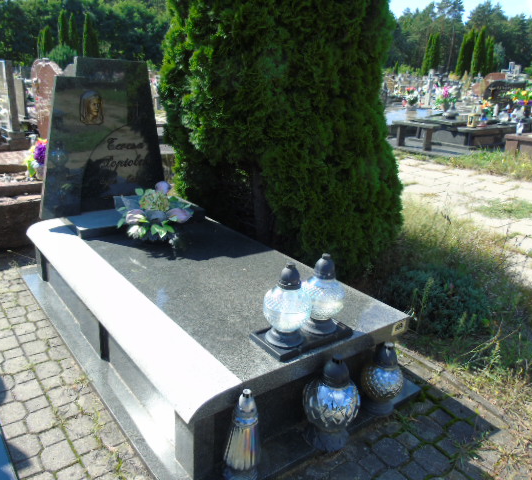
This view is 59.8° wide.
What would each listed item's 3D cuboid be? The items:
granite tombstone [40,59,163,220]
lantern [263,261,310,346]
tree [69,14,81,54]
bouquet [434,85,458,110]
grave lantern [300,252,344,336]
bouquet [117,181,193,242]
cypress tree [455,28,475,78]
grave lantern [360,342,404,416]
[{"bbox_3d":[-1.084,-0.687,3.115,0.886,0.995,0.090,-10,23,-36],"label":"granite tombstone"},{"bbox_3d":[0.078,0.226,1.665,0.173,0.301,0.173,3,18,-1],"label":"lantern"},{"bbox_3d":[-12.430,-13.274,30.000,0.800,3.300,0.800,-10,23,-36],"label":"tree"},{"bbox_3d":[3.671,-2.898,9.400,0.460,0.520,0.440,-10,23,-36],"label":"bouquet"},{"bbox_3d":[0.219,0.199,1.759,0.170,0.310,0.170,3,18,-1],"label":"grave lantern"},{"bbox_3d":[-0.692,-0.177,2.867,0.440,0.270,0.400,-10,23,-36],"label":"bouquet"},{"bbox_3d":[13.313,-12.576,31.000,1.150,3.400,1.150,-10,23,-36],"label":"cypress tree"},{"bbox_3d":[0.482,0.552,1.861,0.184,0.305,0.184,-10,23,-36],"label":"grave lantern"}]

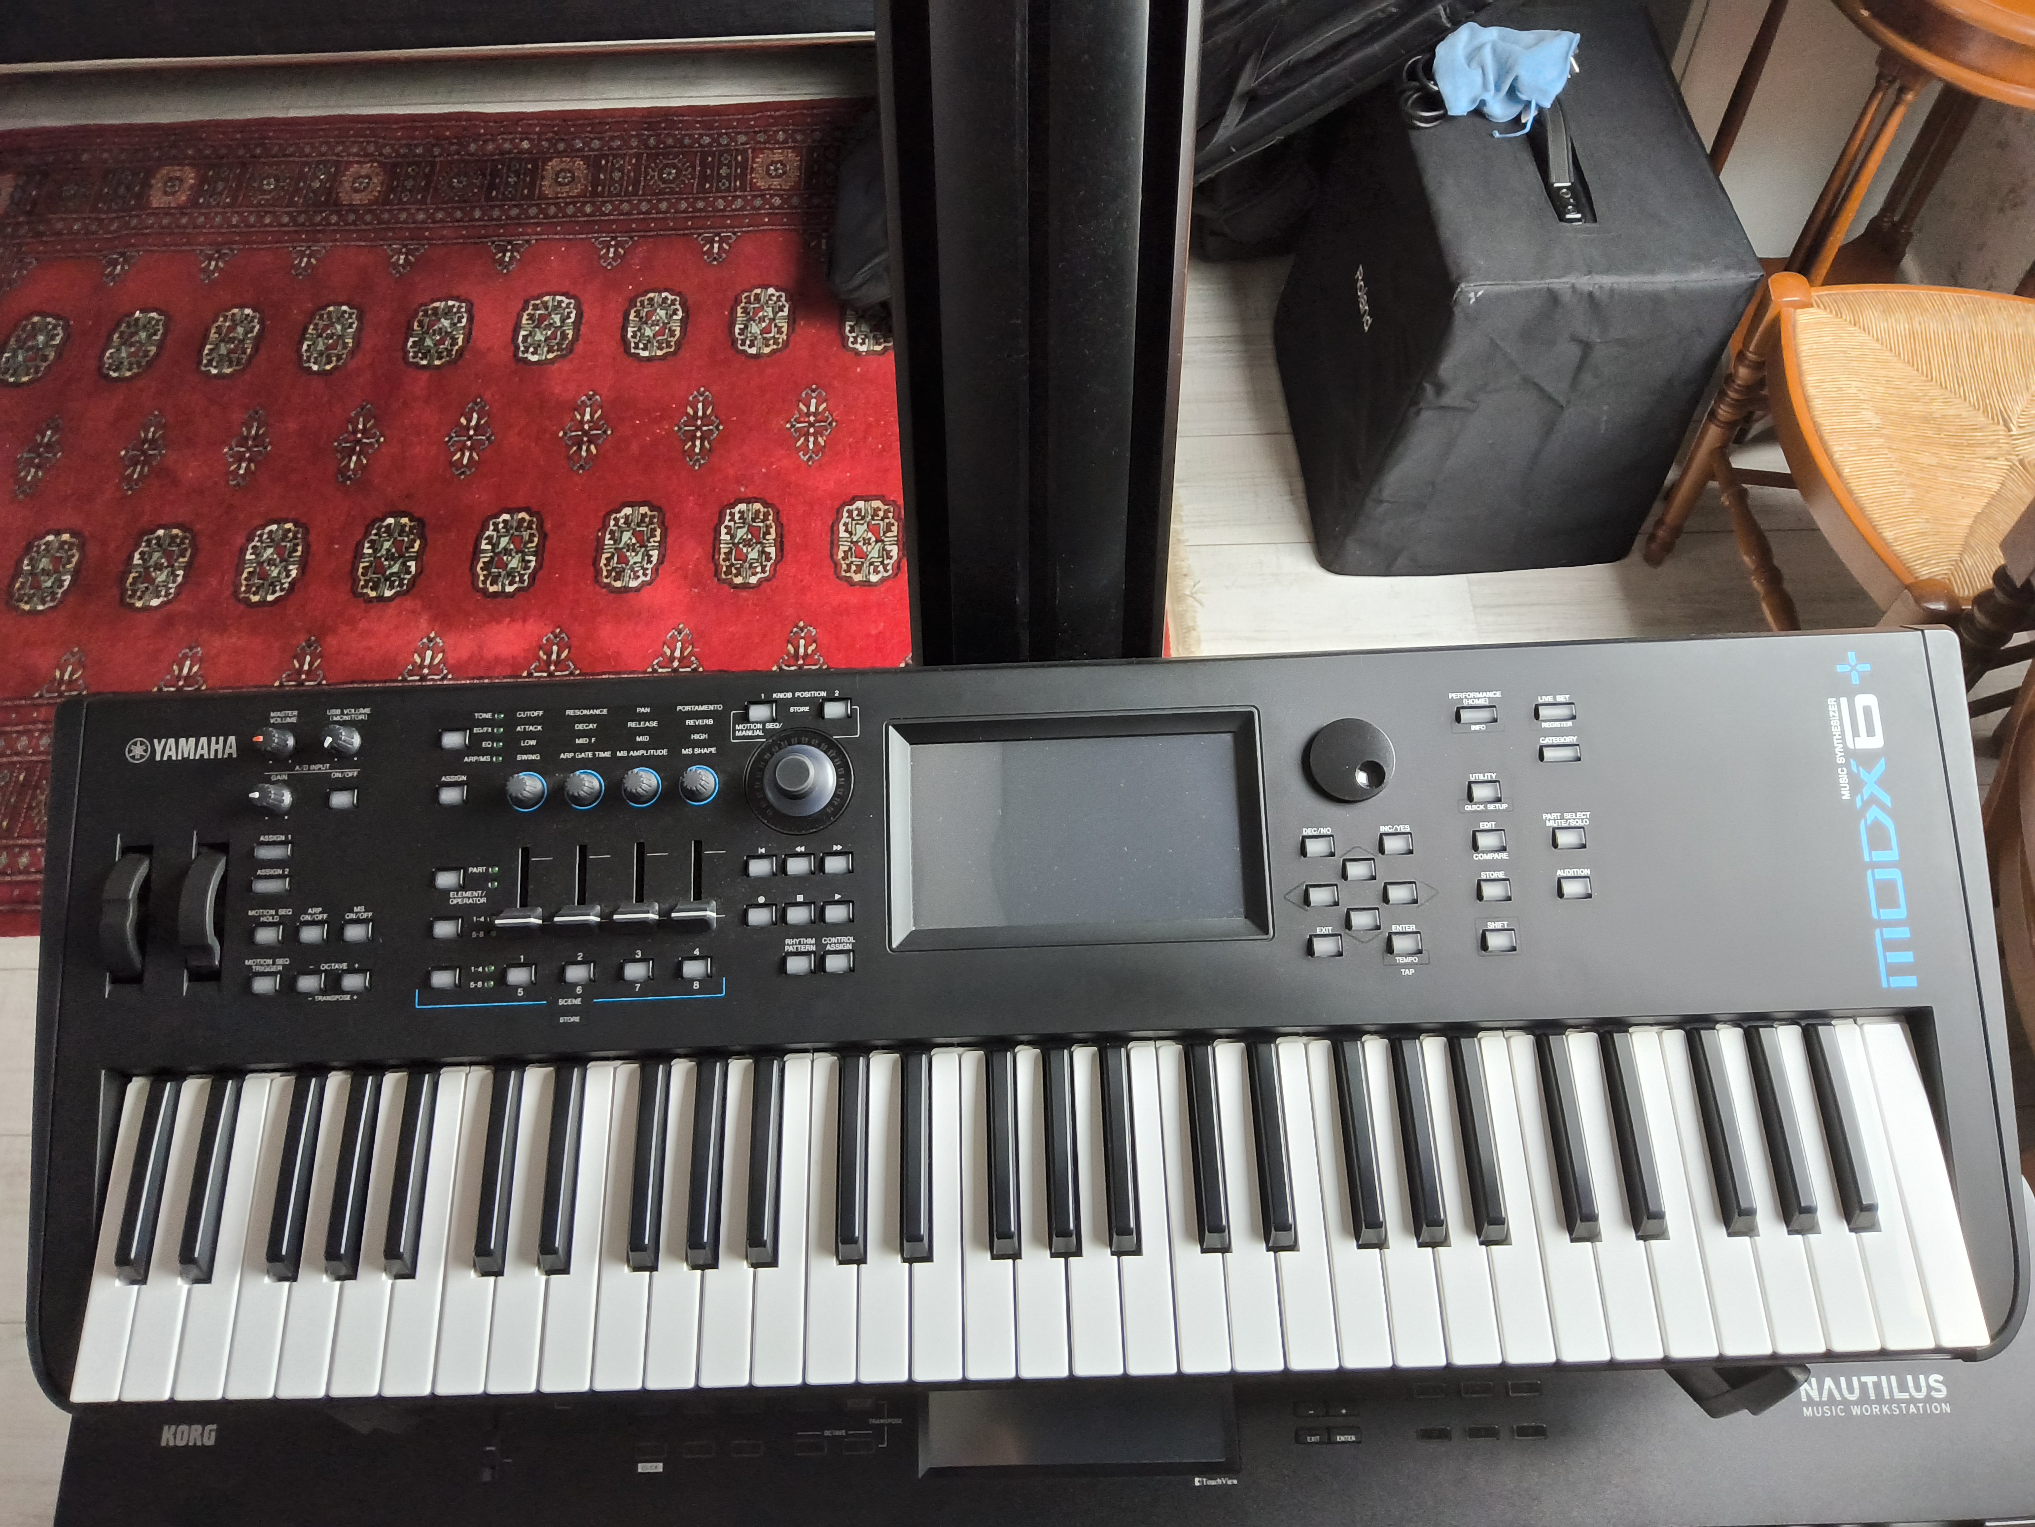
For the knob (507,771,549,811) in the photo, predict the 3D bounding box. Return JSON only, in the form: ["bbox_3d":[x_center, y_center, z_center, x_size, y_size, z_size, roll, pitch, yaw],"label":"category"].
[{"bbox_3d":[-0.238,0.012,0.708,0.017,0.015,0.017,-2,78,1],"label":"knob"}]

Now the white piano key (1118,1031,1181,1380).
[{"bbox_3d":[0.057,0.203,0.678,0.022,0.020,0.146,-2,68,1],"label":"white piano key"}]

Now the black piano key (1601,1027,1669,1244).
[{"bbox_3d":[0.283,0.167,0.670,0.013,0.011,0.094,-2,69,1],"label":"black piano key"}]

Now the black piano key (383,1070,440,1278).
[{"bbox_3d":[-0.281,0.189,0.679,0.013,0.013,0.094,-2,68,1],"label":"black piano key"}]

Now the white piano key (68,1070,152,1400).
[{"bbox_3d":[-0.412,0.221,0.687,0.022,0.020,0.146,-2,68,1],"label":"white piano key"}]

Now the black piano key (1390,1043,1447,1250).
[{"bbox_3d":[0.184,0.171,0.670,0.013,0.013,0.093,-2,68,1],"label":"black piano key"}]

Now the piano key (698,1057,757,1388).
[{"bbox_3d":[-0.131,0.211,0.682,0.023,0.019,0.144,-2,69,1],"label":"piano key"}]

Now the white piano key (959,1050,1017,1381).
[{"bbox_3d":[-0.013,0.206,0.680,0.022,0.020,0.146,-2,68,1],"label":"white piano key"}]

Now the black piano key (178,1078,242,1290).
[{"bbox_3d":[-0.375,0.192,0.682,0.013,0.012,0.093,-2,68,1],"label":"black piano key"}]

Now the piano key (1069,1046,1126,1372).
[{"bbox_3d":[0.034,0.205,0.678,0.023,0.019,0.144,-2,68,1],"label":"piano key"}]

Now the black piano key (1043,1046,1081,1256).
[{"bbox_3d":[0.021,0.178,0.675,0.013,0.013,0.091,-2,68,1],"label":"black piano key"}]

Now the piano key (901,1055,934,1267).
[{"bbox_3d":[-0.046,0.180,0.676,0.013,0.011,0.094,-2,69,1],"label":"piano key"}]

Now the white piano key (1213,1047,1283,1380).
[{"bbox_3d":[0.104,0.202,0.678,0.023,0.019,0.144,-2,69,1],"label":"white piano key"}]

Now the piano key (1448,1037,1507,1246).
[{"bbox_3d":[0.212,0.170,0.671,0.013,0.012,0.093,-2,68,1],"label":"piano key"}]

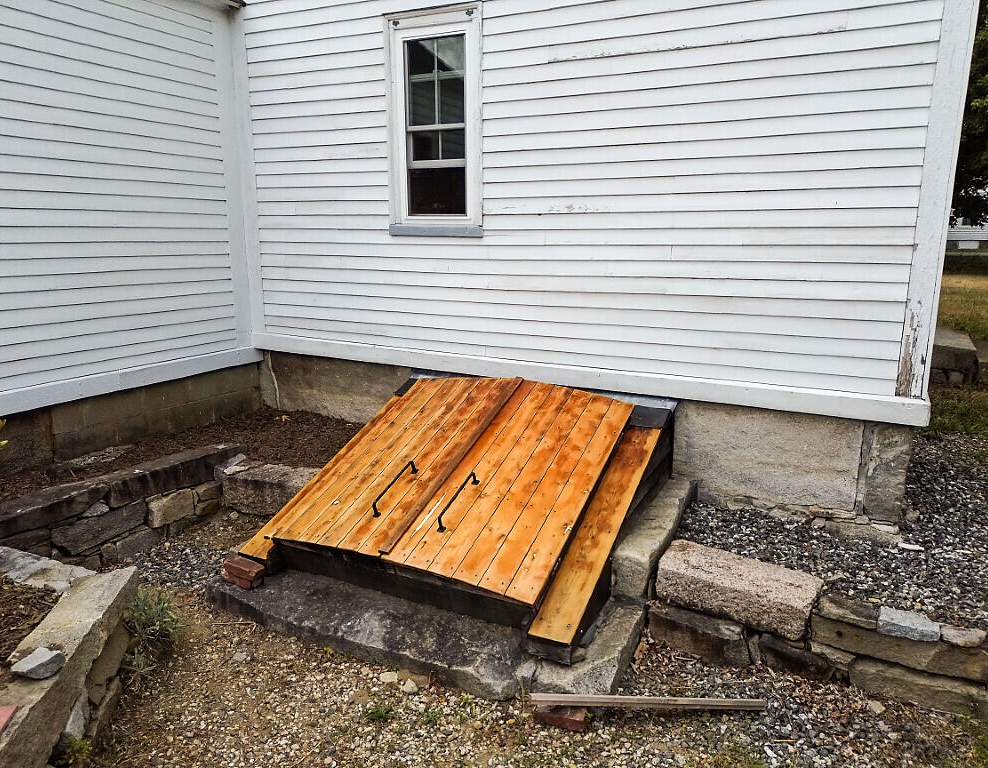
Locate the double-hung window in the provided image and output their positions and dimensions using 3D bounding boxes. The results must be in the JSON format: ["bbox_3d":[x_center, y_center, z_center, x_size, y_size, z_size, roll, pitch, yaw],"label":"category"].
[{"bbox_3d":[-0.353,-1.535,4.242,0.665,1.303,0.100,6,14,27],"label":"double-hung window"}]

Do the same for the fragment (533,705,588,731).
[{"bbox_3d":[0.249,1.223,2.630,0.181,0.045,0.092,4,13,16],"label":"fragment"}]

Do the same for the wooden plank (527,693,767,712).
[{"bbox_3d":[0.581,1.200,2.678,0.887,0.020,0.042,2,12,-3],"label":"wooden plank"}]

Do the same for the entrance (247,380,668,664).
[{"bbox_3d":[-0.130,0.508,3.689,1.740,0.730,1.539,6,14,27],"label":"entrance"}]

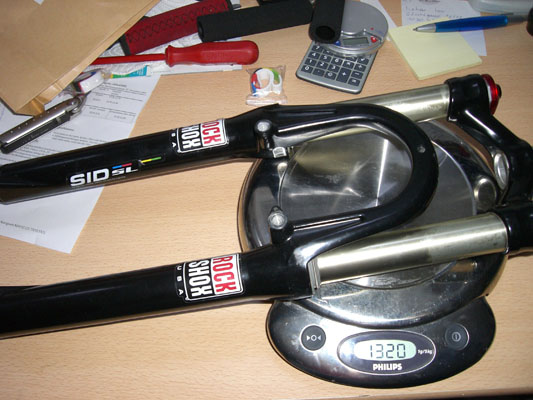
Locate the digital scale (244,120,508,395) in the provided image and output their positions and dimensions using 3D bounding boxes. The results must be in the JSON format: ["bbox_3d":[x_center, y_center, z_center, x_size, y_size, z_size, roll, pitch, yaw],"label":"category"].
[{"bbox_3d":[0.090,0.021,0.497,0.231,0.054,0.260,0,58,0],"label":"digital scale"}]

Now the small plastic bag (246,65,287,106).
[{"bbox_3d":[0.000,-0.120,0.610,0.042,0.013,0.046,-1,58,0],"label":"small plastic bag"}]

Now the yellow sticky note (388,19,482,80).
[{"bbox_3d":[0.184,-0.168,0.645,0.076,0.004,0.076,-16,59,-10],"label":"yellow sticky note"}]

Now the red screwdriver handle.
[{"bbox_3d":[-0.058,-0.156,0.624,0.100,0.027,0.027,-2,58,-1],"label":"red screwdriver handle"}]

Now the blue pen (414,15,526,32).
[{"bbox_3d":[0.230,-0.196,0.653,0.135,0.015,0.015,-6,58,-4],"label":"blue pen"}]

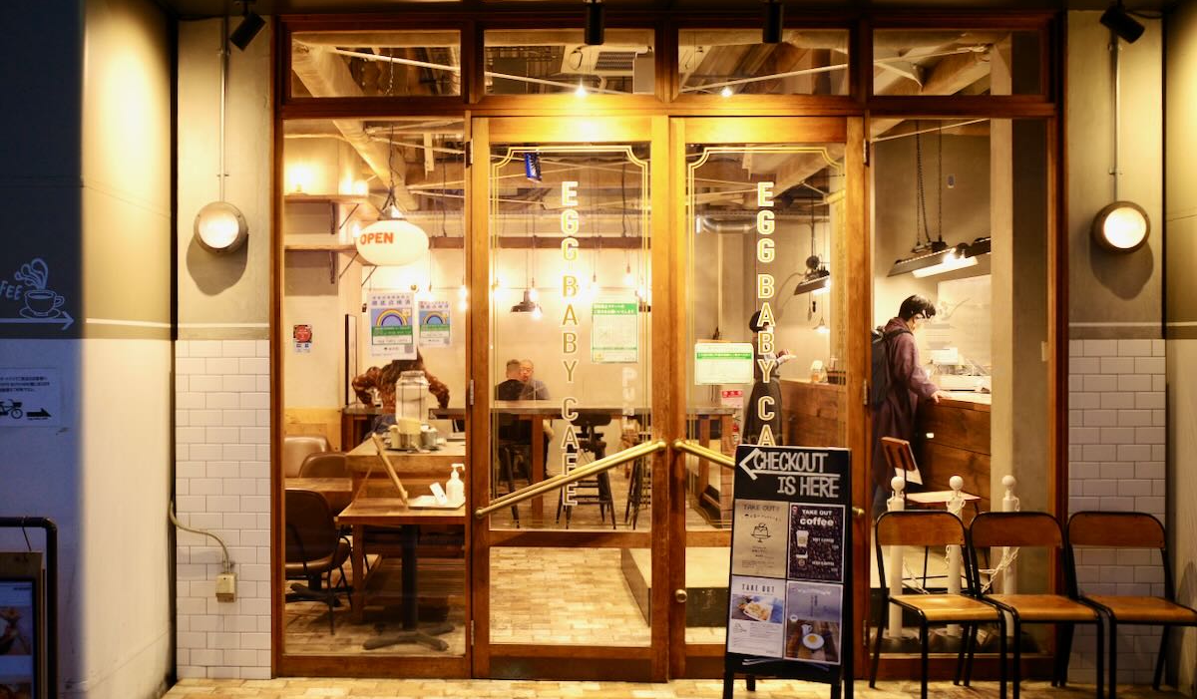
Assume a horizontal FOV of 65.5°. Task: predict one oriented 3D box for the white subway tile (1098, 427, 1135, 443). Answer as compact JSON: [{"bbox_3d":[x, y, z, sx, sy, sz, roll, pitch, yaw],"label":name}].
[{"bbox_3d":[2.306,0.381,4.142,0.149,0.076,0.009,0,1,1],"label":"white subway tile"}]

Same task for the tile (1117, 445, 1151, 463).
[{"bbox_3d":[2.391,0.460,4.164,0.150,0.075,0.010,0,0,1],"label":"tile"}]

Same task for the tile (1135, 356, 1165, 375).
[{"bbox_3d":[2.464,0.070,4.160,0.138,0.075,0.010,0,0,1],"label":"tile"}]

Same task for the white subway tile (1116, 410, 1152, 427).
[{"bbox_3d":[2.382,0.303,4.140,0.148,0.074,0.009,0,1,1],"label":"white subway tile"}]

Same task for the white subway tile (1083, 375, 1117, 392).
[{"bbox_3d":[2.241,0.149,4.164,0.150,0.075,0.010,0,0,1],"label":"white subway tile"}]

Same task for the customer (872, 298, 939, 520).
[{"bbox_3d":[2.006,0.438,6.152,0.480,1.630,0.460,0,1,-11],"label":"customer"}]

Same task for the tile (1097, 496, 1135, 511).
[{"bbox_3d":[2.308,0.692,4.138,0.150,0.075,0.010,0,0,1],"label":"tile"}]

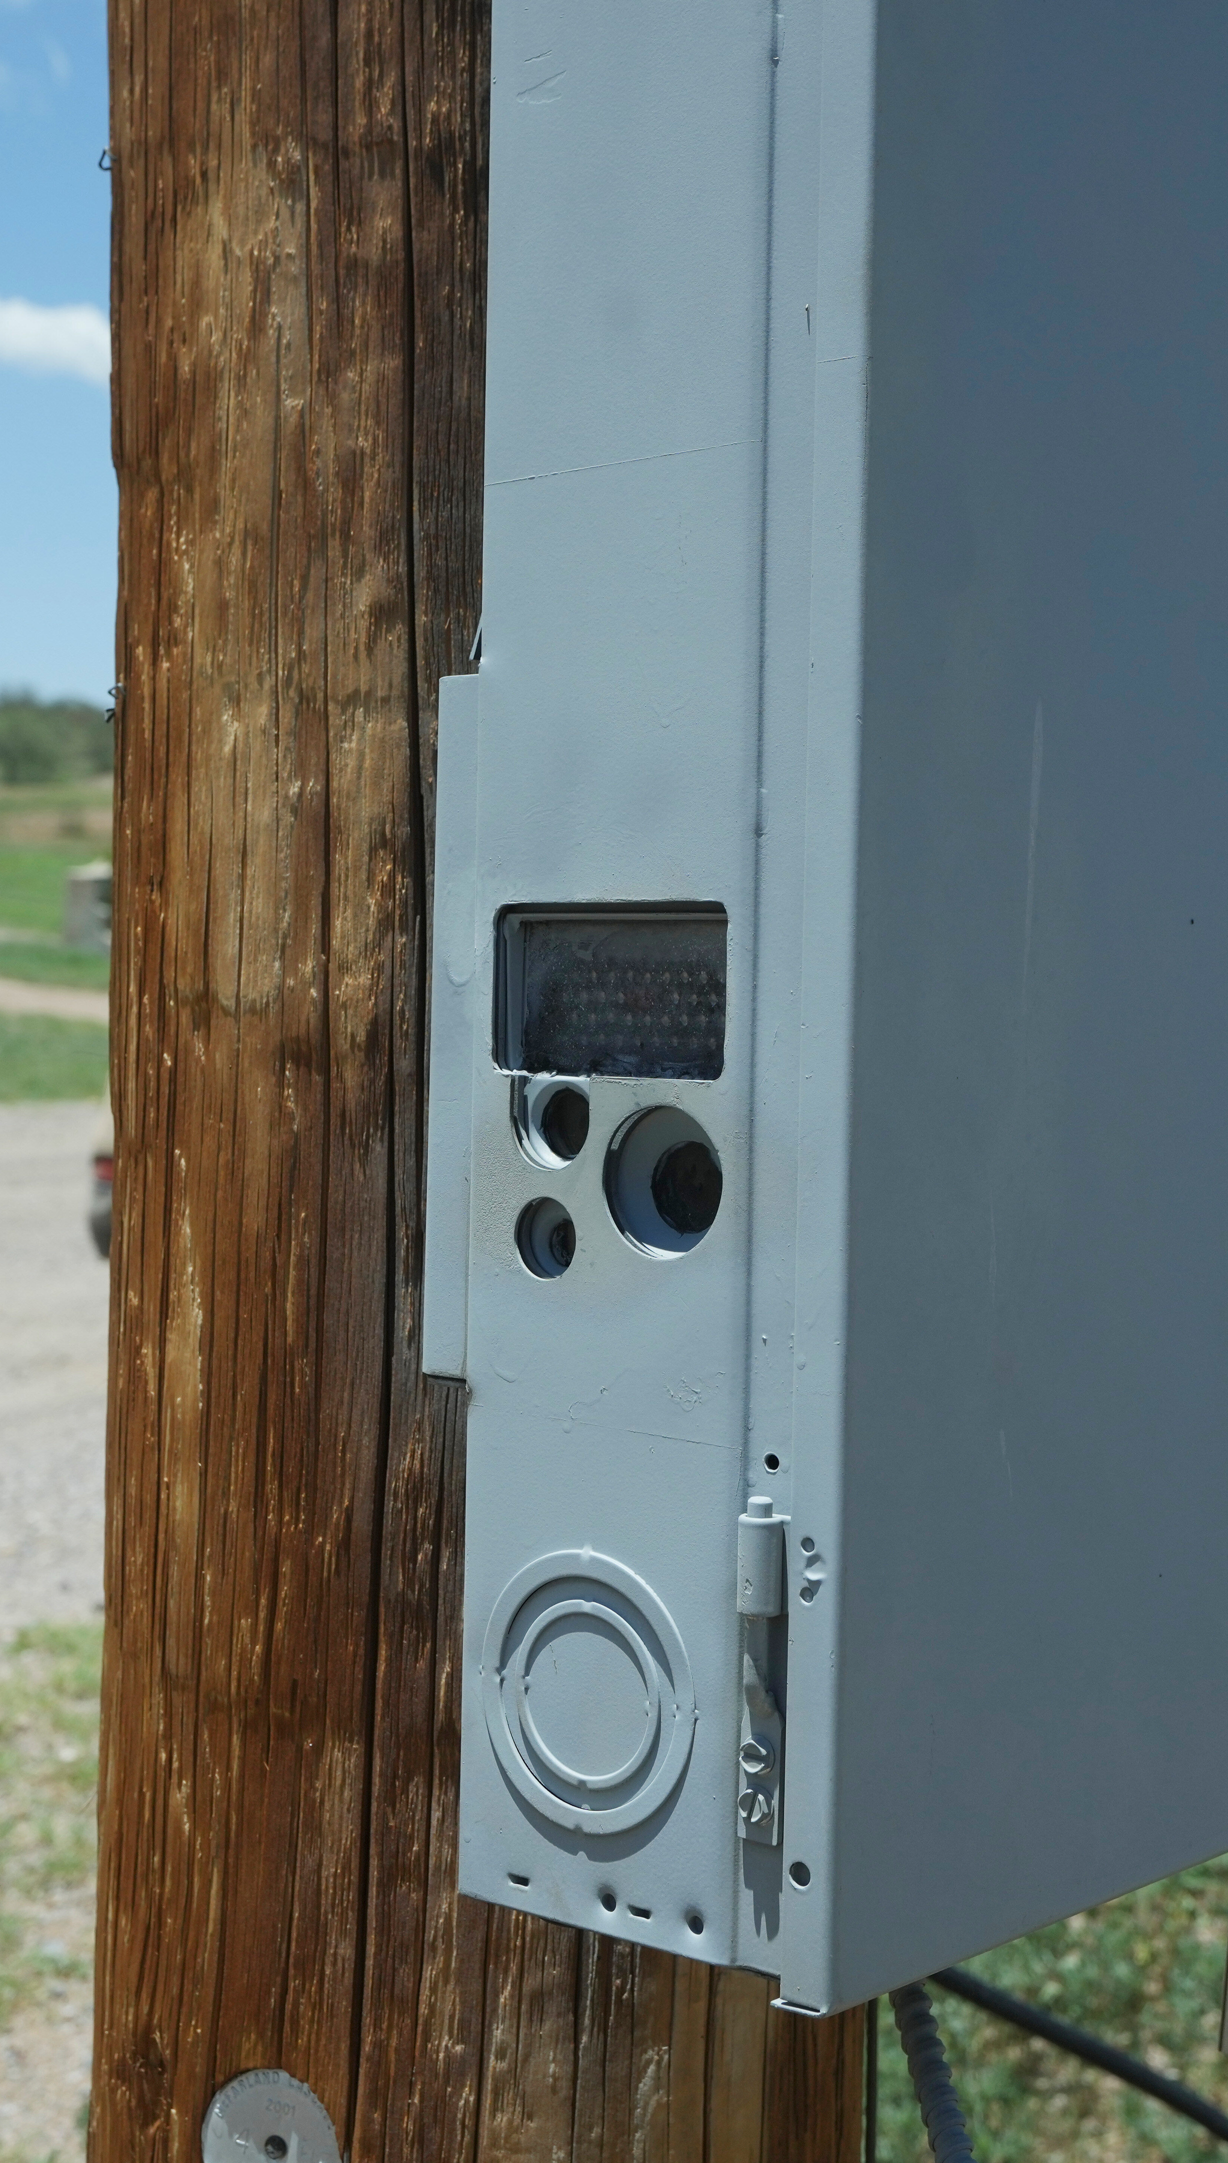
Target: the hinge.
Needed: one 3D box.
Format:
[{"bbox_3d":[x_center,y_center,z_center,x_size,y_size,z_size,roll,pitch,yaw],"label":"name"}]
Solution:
[{"bbox_3d":[0.038,0.152,0.787,0.013,0.088,0.011,2,2,40],"label":"hinge"}]

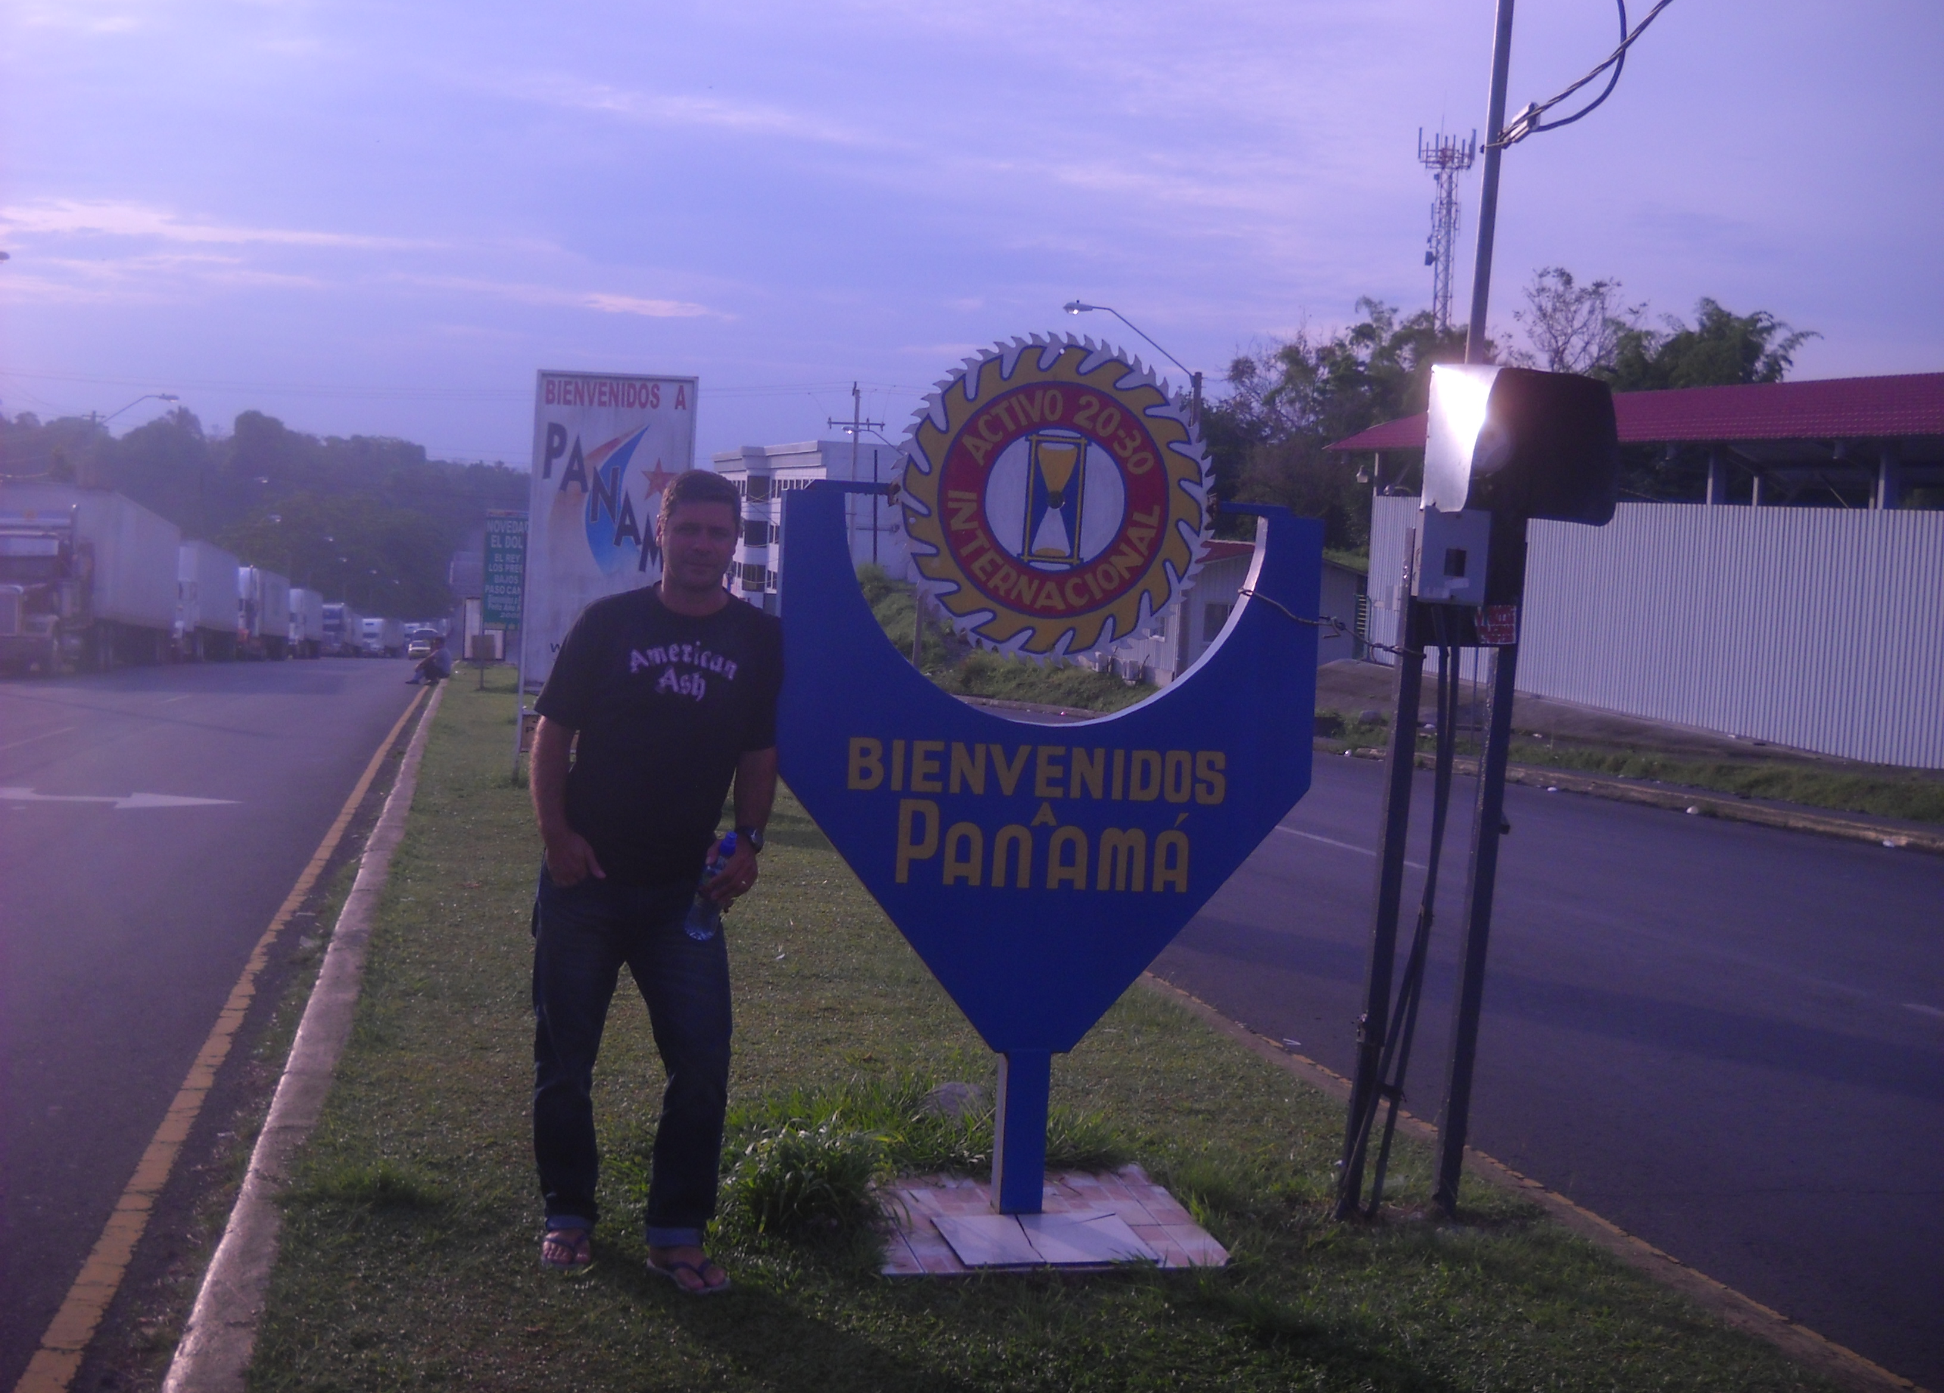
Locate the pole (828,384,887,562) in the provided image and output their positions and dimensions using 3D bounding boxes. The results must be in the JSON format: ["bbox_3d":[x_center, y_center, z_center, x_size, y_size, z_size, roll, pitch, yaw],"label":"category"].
[{"bbox_3d":[-5.010,-7.854,98.000,2.400,10.989,0.400,2,5,-3],"label":"pole"}]

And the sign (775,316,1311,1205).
[{"bbox_3d":[0.170,0.198,5.463,1.272,2.072,0.120,2,5,-9],"label":"sign"}]

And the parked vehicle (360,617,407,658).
[{"bbox_3d":[-61.661,-6.100,239.703,2.560,4.060,18.000,2,1,-8],"label":"parked vehicle"}]

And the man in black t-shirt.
[{"bbox_3d":[-0.693,0.382,4.946,0.540,1.750,0.370,2,5,-10],"label":"man in black t-shirt"}]

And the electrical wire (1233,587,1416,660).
[{"bbox_3d":[0.851,-0.176,5.550,0.440,0.170,0.110,1,5,-14],"label":"electrical wire"}]

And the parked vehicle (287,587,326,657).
[{"bbox_3d":[-39.478,-4.221,133.203,2.560,4.060,18.000,2,1,-12],"label":"parked vehicle"}]

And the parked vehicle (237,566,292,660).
[{"bbox_3d":[-33.322,-3.712,104.703,2.560,4.060,18.500,2,1,-12],"label":"parked vehicle"}]

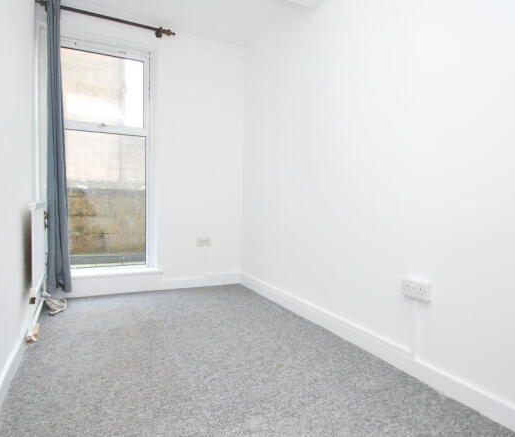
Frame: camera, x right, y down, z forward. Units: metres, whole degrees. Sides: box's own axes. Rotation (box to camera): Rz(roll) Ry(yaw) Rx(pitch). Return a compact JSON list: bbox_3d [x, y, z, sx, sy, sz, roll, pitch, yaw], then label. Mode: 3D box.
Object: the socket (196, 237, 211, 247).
[{"bbox_3d":[-0.529,0.235,3.214,0.147,0.088,0.036,0,3,-24],"label":"socket"}]

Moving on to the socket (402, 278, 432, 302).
[{"bbox_3d":[0.779,0.349,1.577,0.036,0.088,0.147,-1,3,-28],"label":"socket"}]

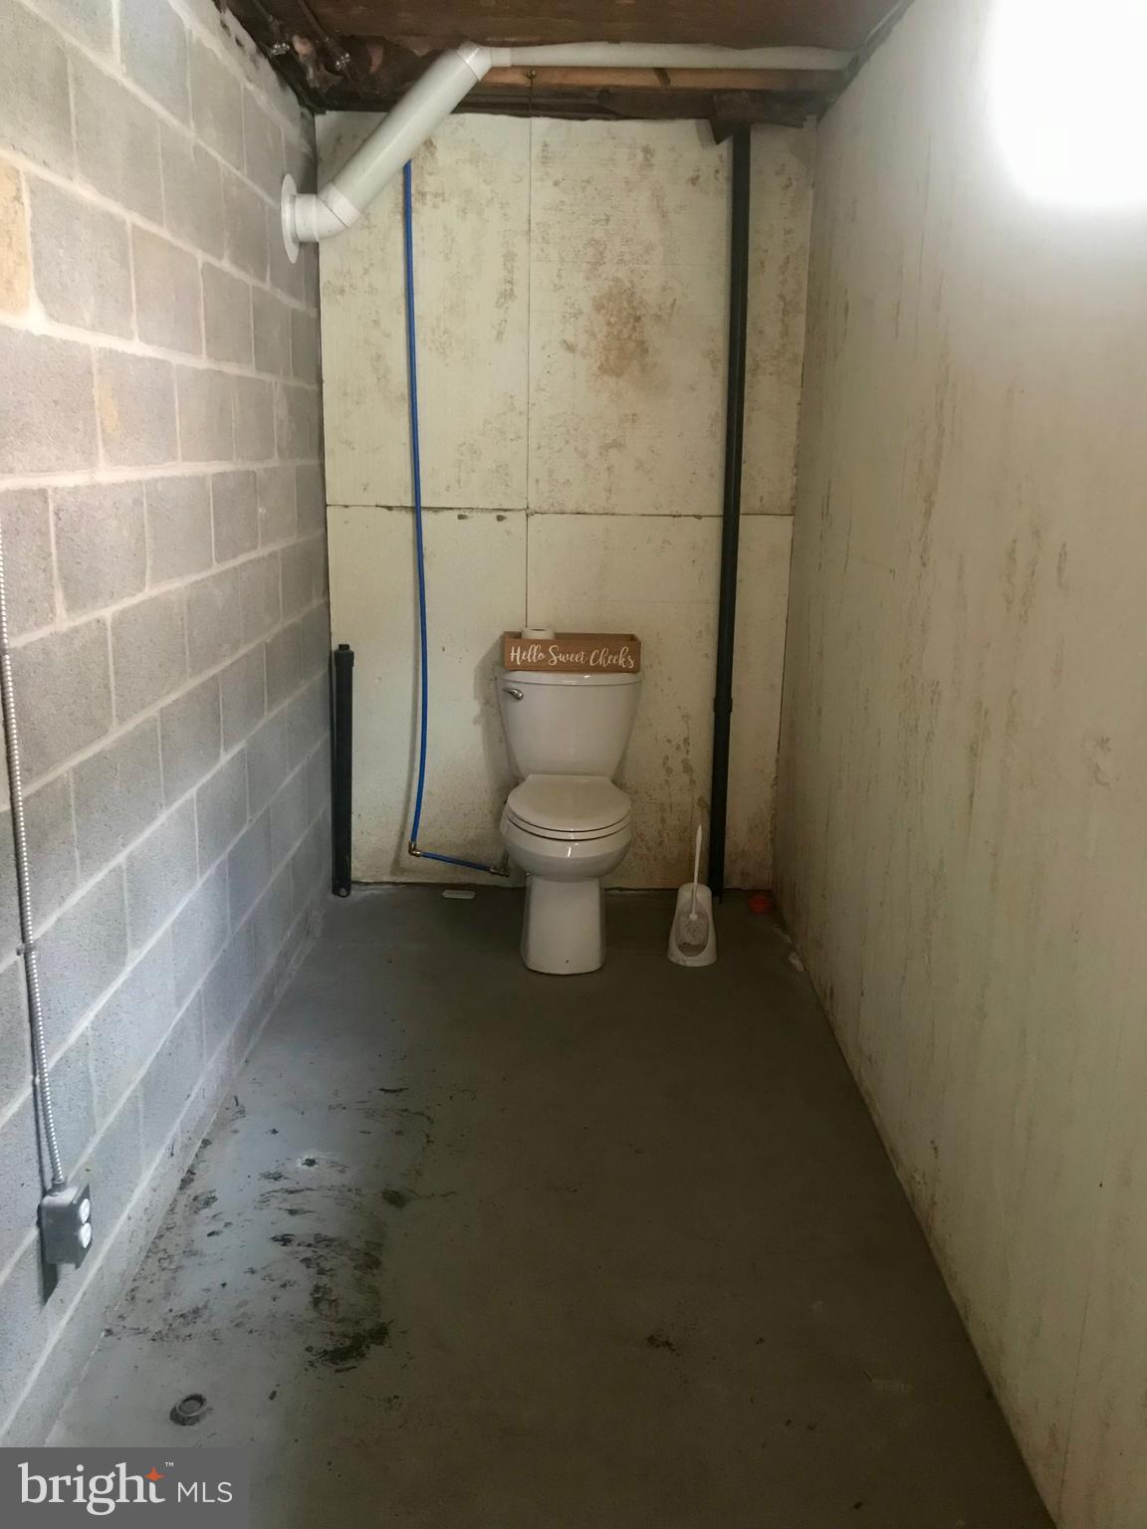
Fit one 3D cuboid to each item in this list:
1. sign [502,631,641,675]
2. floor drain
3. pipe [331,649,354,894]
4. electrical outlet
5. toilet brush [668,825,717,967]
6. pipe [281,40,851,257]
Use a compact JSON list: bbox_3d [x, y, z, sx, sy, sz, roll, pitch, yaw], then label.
[{"bbox_3d":[0.000,-0.333,3.688,0.405,0.100,0.115,1,15,-1],"label":"sign"},{"bbox_3d":[-0.578,0.965,1.854,0.052,0.019,0.056,1,15,-1],"label":"floor drain"},{"bbox_3d":[-0.711,0.025,3.861,0.064,0.817,0.065,1,15,-1],"label":"pipe"},{"bbox_3d":[-0.730,0.662,1.776,0.056,0.102,0.060,1,15,-1],"label":"electrical outlet"},{"bbox_3d":[0.345,0.366,3.512,0.142,0.381,0.148,1,15,-1],"label":"toilet brush"},{"bbox_3d":[-0.006,-1.551,3.131,1.439,0.557,0.221,1,15,-1],"label":"pipe"}]

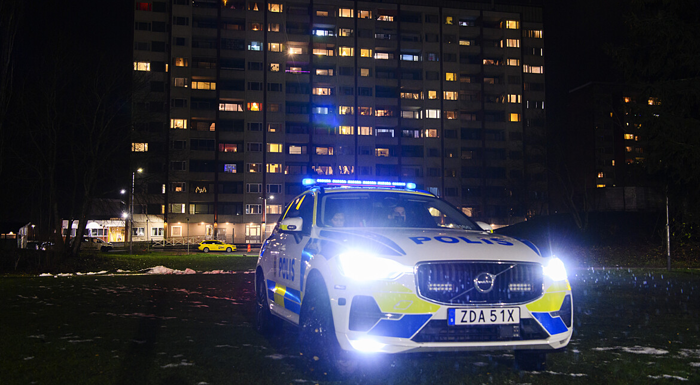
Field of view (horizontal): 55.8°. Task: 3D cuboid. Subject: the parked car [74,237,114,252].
[{"bbox_3d":[-30.412,6.229,78.000,4.600,1.720,1.850,1,-5,-11],"label":"parked car"}]

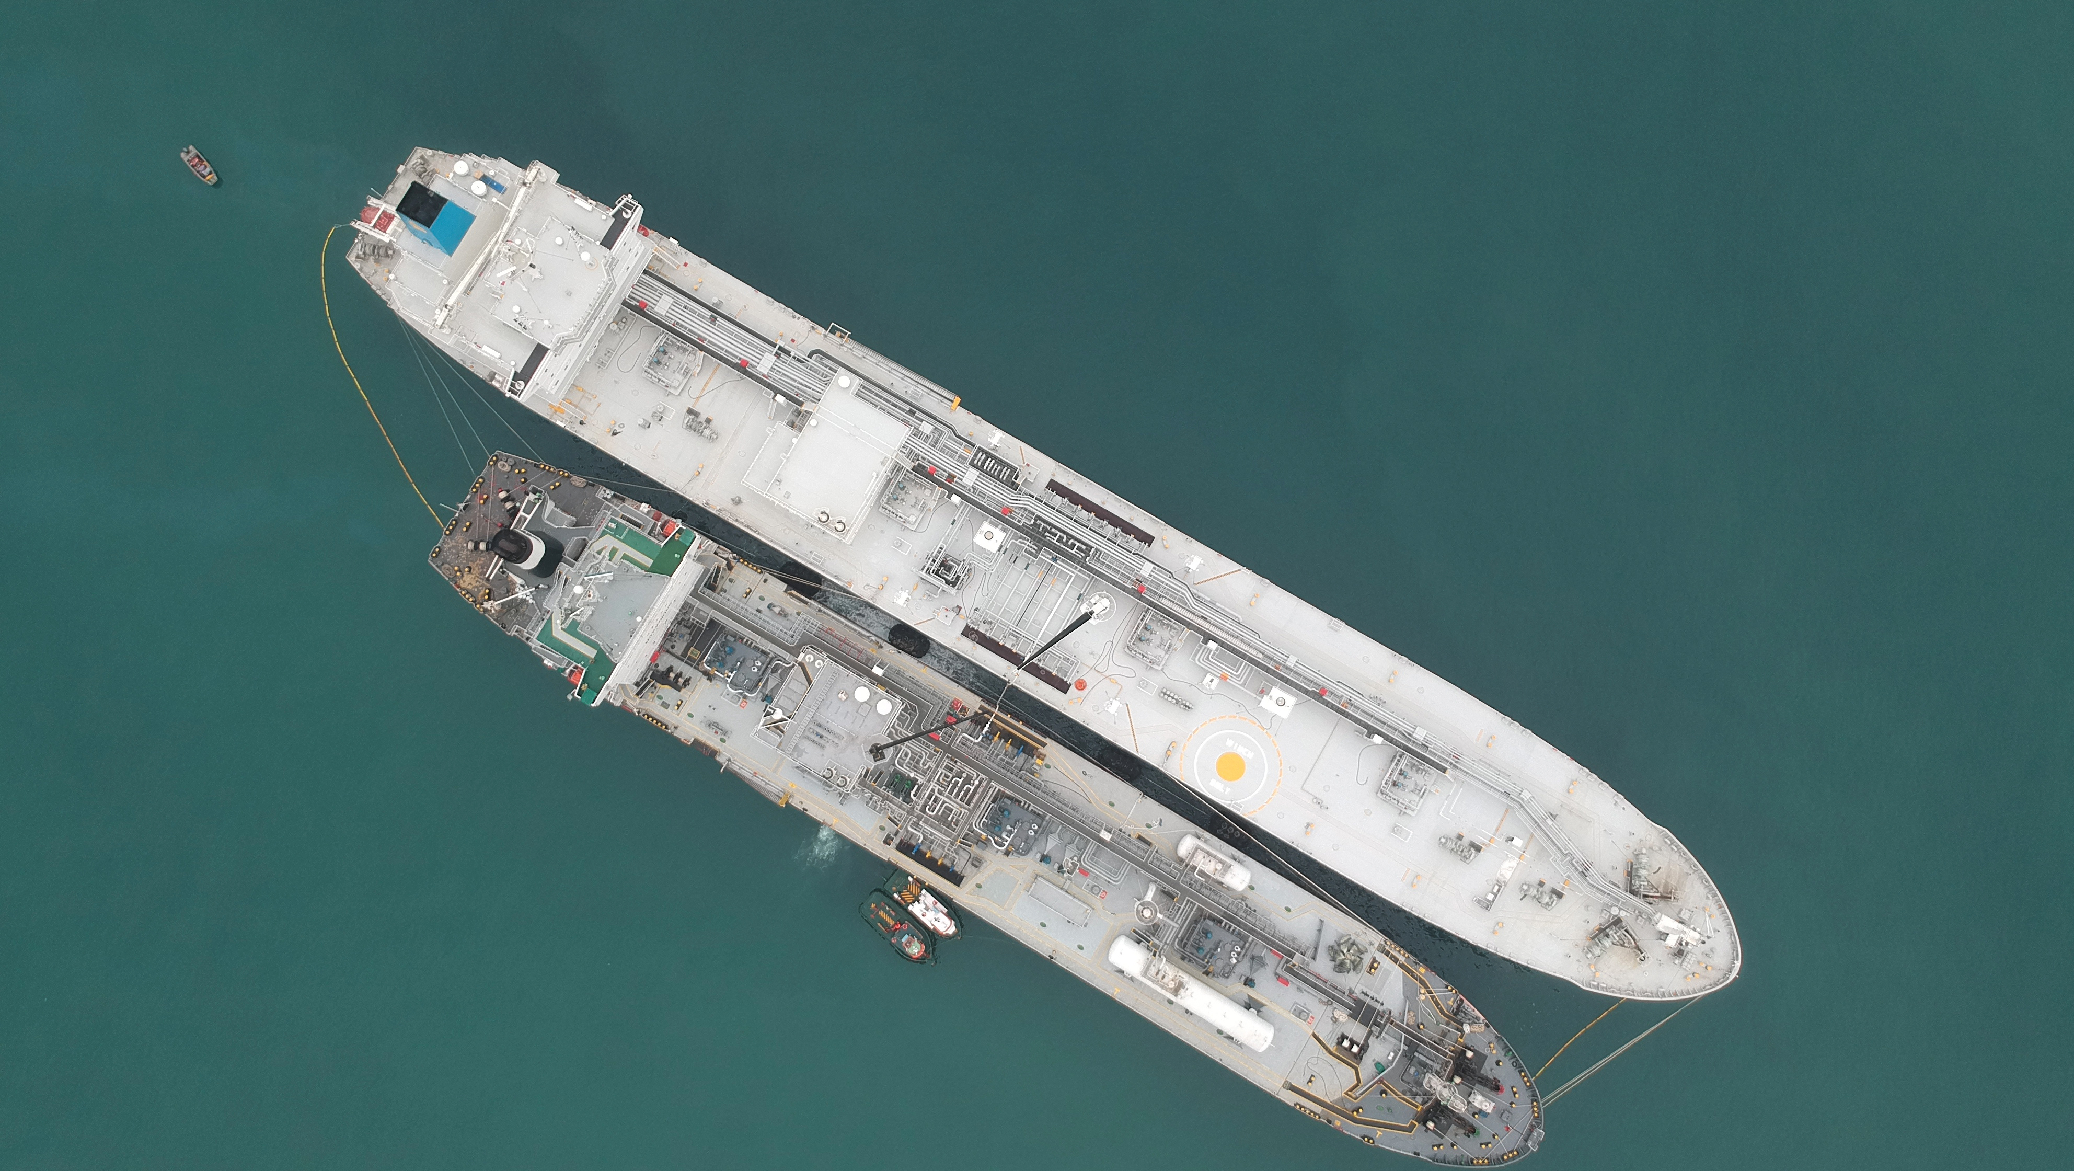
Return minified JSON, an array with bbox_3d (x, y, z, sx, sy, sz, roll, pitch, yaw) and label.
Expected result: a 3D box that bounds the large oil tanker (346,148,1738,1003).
[{"bbox_3d":[0.772,-1.226,217.332,230.000,43.000,32.400,30,89,2],"label":"large oil tanker"}]

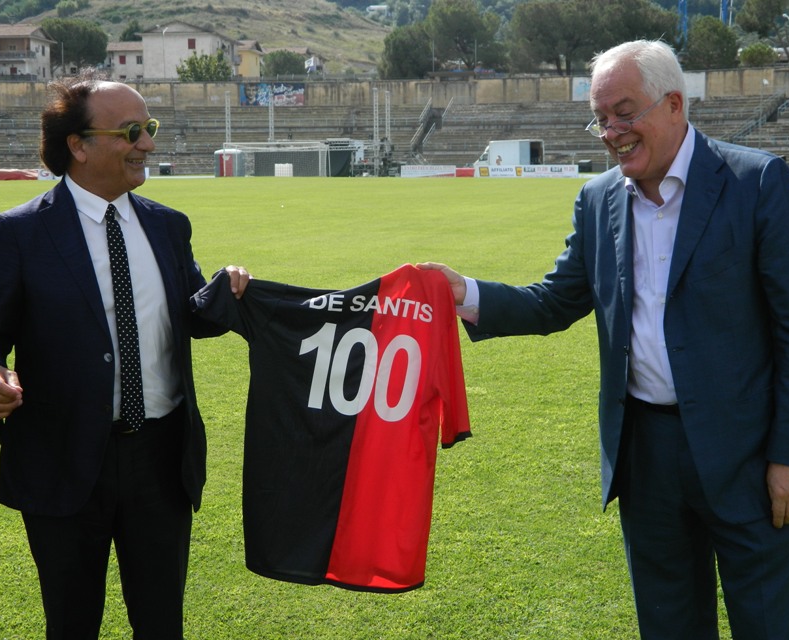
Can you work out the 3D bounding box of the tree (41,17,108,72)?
[{"bbox_3d":[-46.843,-38.963,205.000,10.210,10.360,10.210,0,7,0],"label":"tree"}]

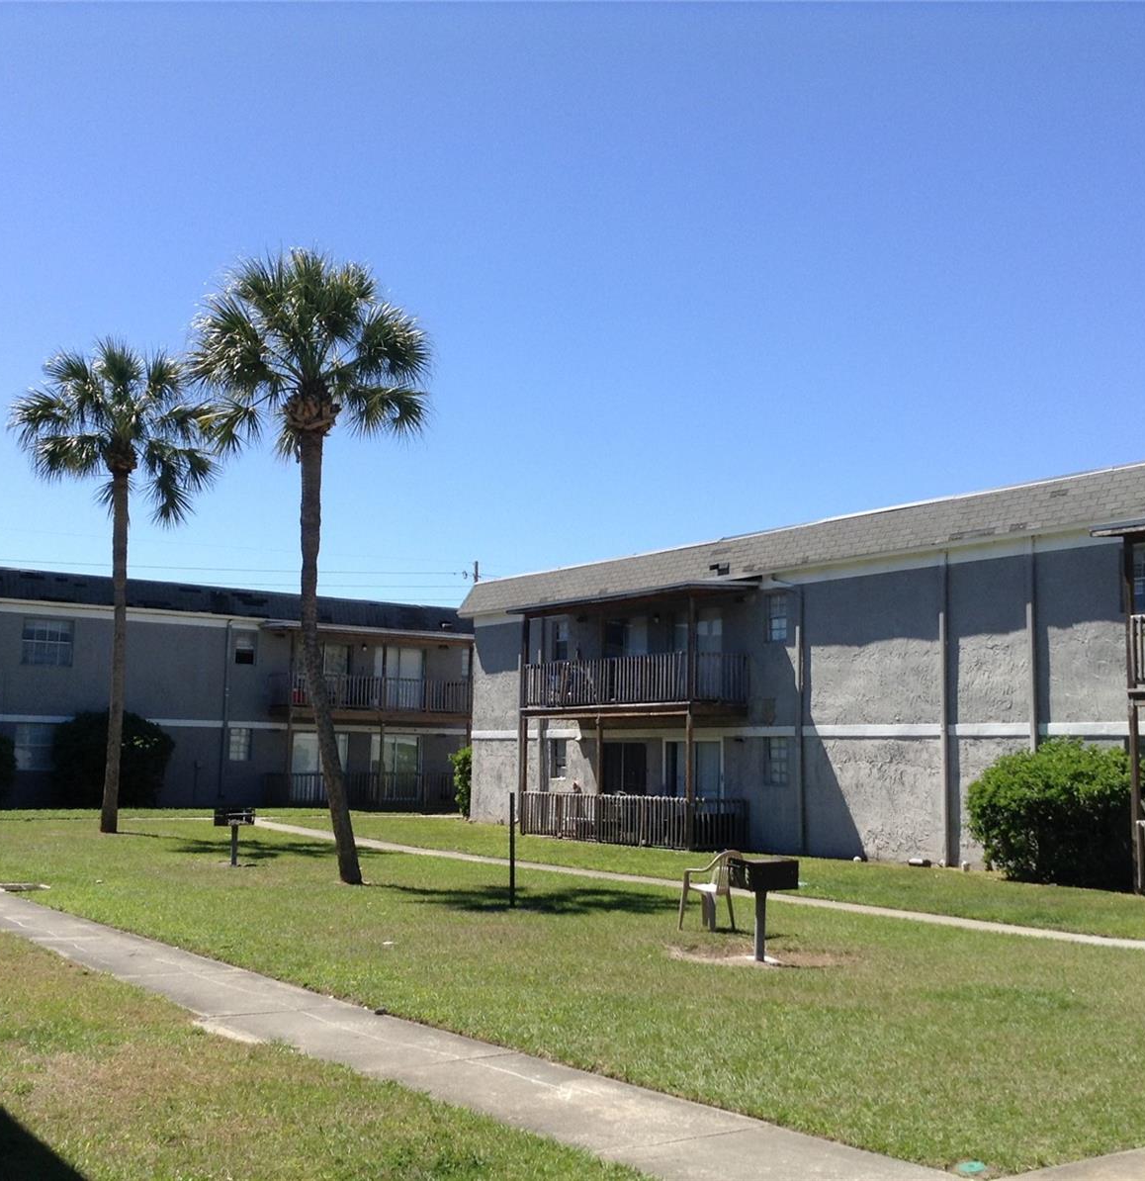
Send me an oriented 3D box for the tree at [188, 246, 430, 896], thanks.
[{"bbox_3d":[-3.755,-0.460,21.010,3.350,8.800,3.400,2,-7,-8],"label":"tree"}]

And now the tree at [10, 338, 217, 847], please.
[{"bbox_3d":[-9.402,-0.167,30.332,4.000,9.950,3.900,3,-7,-17],"label":"tree"}]

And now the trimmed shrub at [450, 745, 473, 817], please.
[{"bbox_3d":[-2.441,4.845,38.122,1.300,1.850,1.300,1,-6,-4],"label":"trimmed shrub"}]

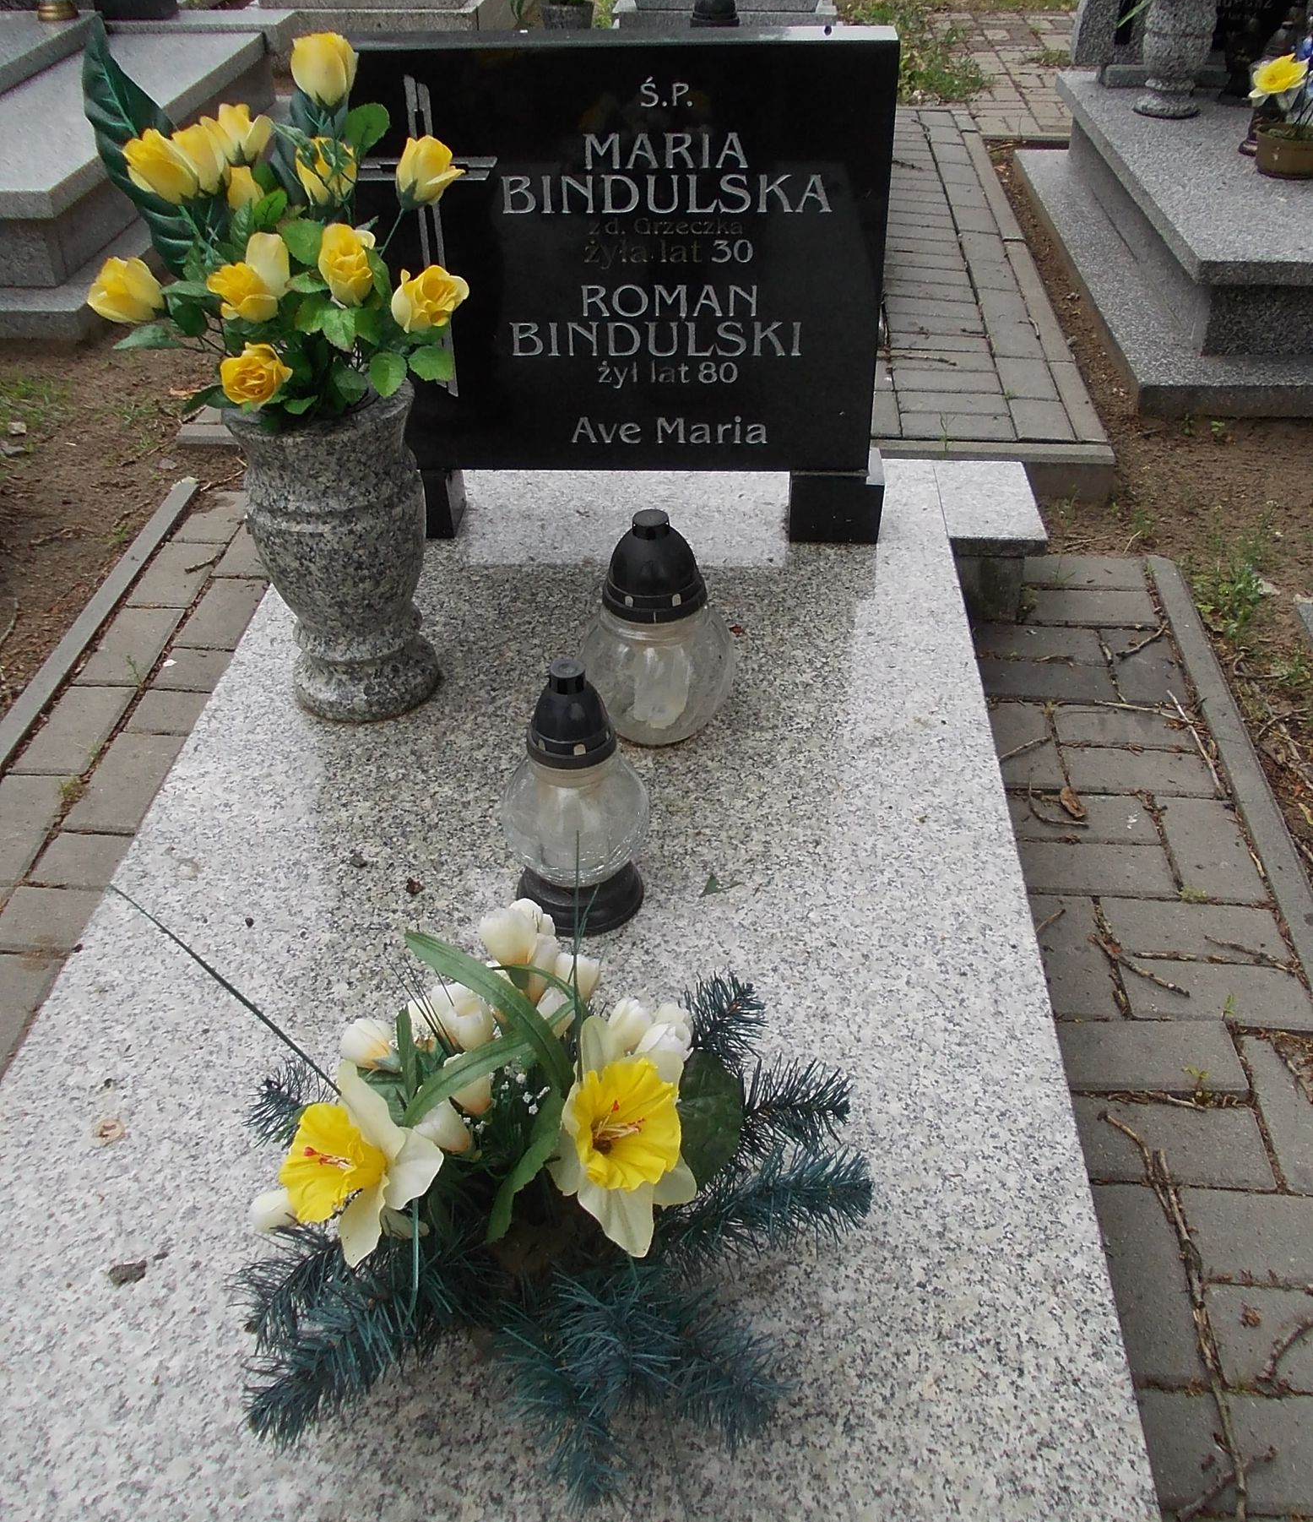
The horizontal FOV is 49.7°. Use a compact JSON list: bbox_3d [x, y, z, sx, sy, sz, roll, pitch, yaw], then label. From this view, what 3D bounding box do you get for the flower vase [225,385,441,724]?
[{"bbox_3d":[-0.344,-0.233,1.573,0.196,0.356,0.196,2,38,4],"label":"flower vase"}]

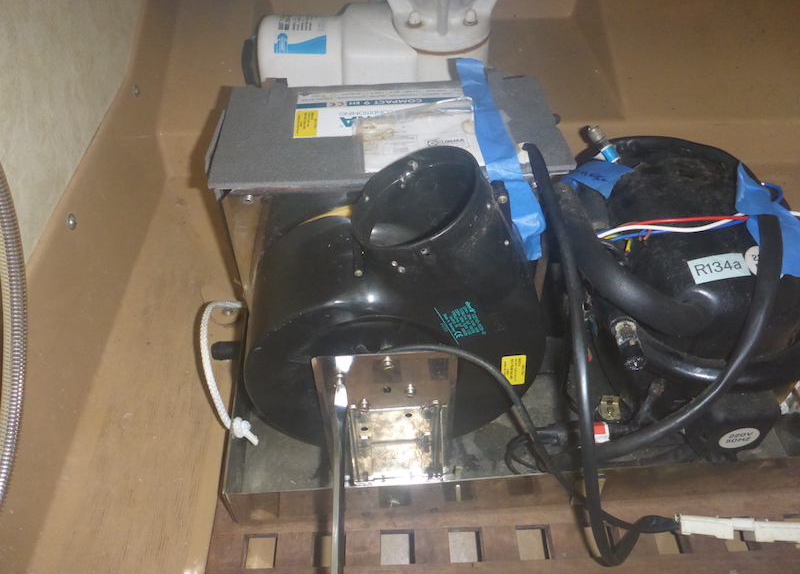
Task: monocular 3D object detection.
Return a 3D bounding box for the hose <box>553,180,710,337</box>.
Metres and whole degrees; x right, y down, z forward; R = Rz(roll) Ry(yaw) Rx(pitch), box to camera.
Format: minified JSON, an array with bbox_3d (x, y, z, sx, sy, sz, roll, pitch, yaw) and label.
[{"bbox_3d":[0.212,-0.032,0.618,0.119,0.076,0.178,-3,49,-2],"label":"hose"}]

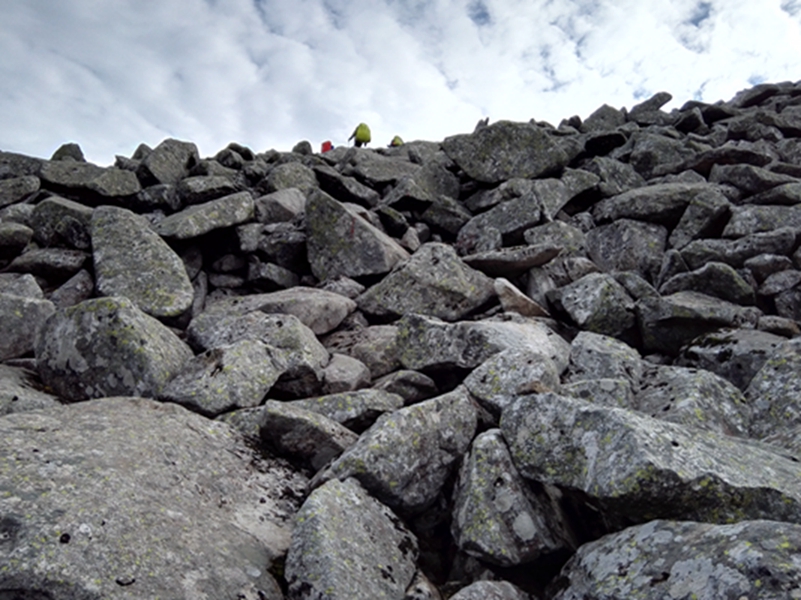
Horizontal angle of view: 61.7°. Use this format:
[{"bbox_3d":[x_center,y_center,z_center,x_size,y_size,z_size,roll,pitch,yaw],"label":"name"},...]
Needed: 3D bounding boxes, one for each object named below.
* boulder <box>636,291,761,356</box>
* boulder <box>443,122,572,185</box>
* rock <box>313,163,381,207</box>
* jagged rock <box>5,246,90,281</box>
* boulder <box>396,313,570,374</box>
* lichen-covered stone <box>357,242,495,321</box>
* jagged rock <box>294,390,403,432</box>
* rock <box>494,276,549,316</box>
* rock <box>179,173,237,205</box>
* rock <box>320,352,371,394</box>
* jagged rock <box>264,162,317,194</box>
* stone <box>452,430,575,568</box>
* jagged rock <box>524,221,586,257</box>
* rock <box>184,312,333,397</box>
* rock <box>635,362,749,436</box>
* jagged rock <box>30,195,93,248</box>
[{"bbox_3d":[1.733,0.148,3.900,0.630,0.370,0.450,-1,-6,13],"label":"boulder"},{"bbox_3d":[1.659,-2.331,10.600,1.850,0.850,1.200,0,-6,4],"label":"boulder"},{"bbox_3d":[-0.737,-1.577,9.160,0.929,0.571,0.639,0,-7,-2],"label":"rock"},{"bbox_3d":[-2.903,-0.292,5.516,0.674,0.296,0.462,2,-7,-15],"label":"jagged rock"},{"bbox_3d":[0.464,0.254,3.750,0.949,0.355,0.550,-1,-9,7],"label":"boulder"},{"bbox_3d":[0.173,-0.128,4.650,0.941,0.522,0.600,0,-9,2],"label":"lichen-covered stone"},{"bbox_3d":[-0.277,0.514,3.150,0.550,0.190,0.350,0,-6,-3],"label":"jagged rock"},{"bbox_3d":[0.819,-0.023,4.500,0.367,0.261,0.220,-2,-9,10],"label":"rock"},{"bbox_3d":[-3.108,-1.779,10.800,0.900,0.400,0.650,1,-6,-8],"label":"rock"},{"bbox_3d":[-0.279,0.378,3.400,0.250,0.210,0.220,0,-6,-2],"label":"rock"},{"bbox_3d":[-1.551,-1.668,9.450,0.789,0.541,0.621,1,-7,-5],"label":"jagged rock"},{"bbox_3d":[0.410,0.717,2.434,0.407,0.473,0.334,-2,-7,20],"label":"stone"},{"bbox_3d":[1.410,-0.541,6.100,0.520,0.320,0.420,-1,-6,7],"label":"jagged rock"},{"bbox_3d":[-0.778,0.302,3.650,0.740,0.440,0.500,1,-6,-6],"label":"rock"},{"bbox_3d":[1.328,0.475,3.050,0.475,0.368,0.450,-4,-10,23],"label":"rock"},{"bbox_3d":[-4.044,-0.930,8.000,0.640,0.550,0.550,2,-6,-14],"label":"jagged rock"}]

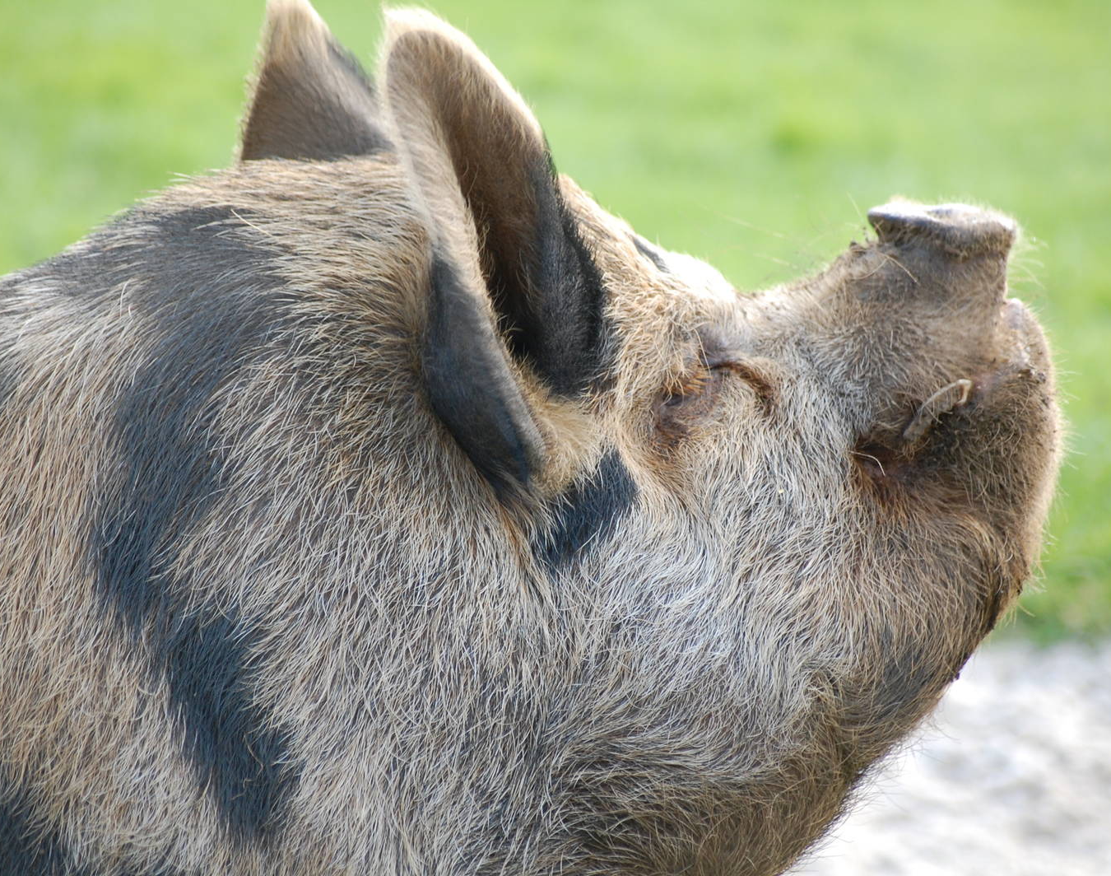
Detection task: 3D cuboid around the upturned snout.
[{"bbox_3d":[0.178,-0.095,3.400,0.066,0.021,0.082,6,8,-7],"label":"upturned snout"}]

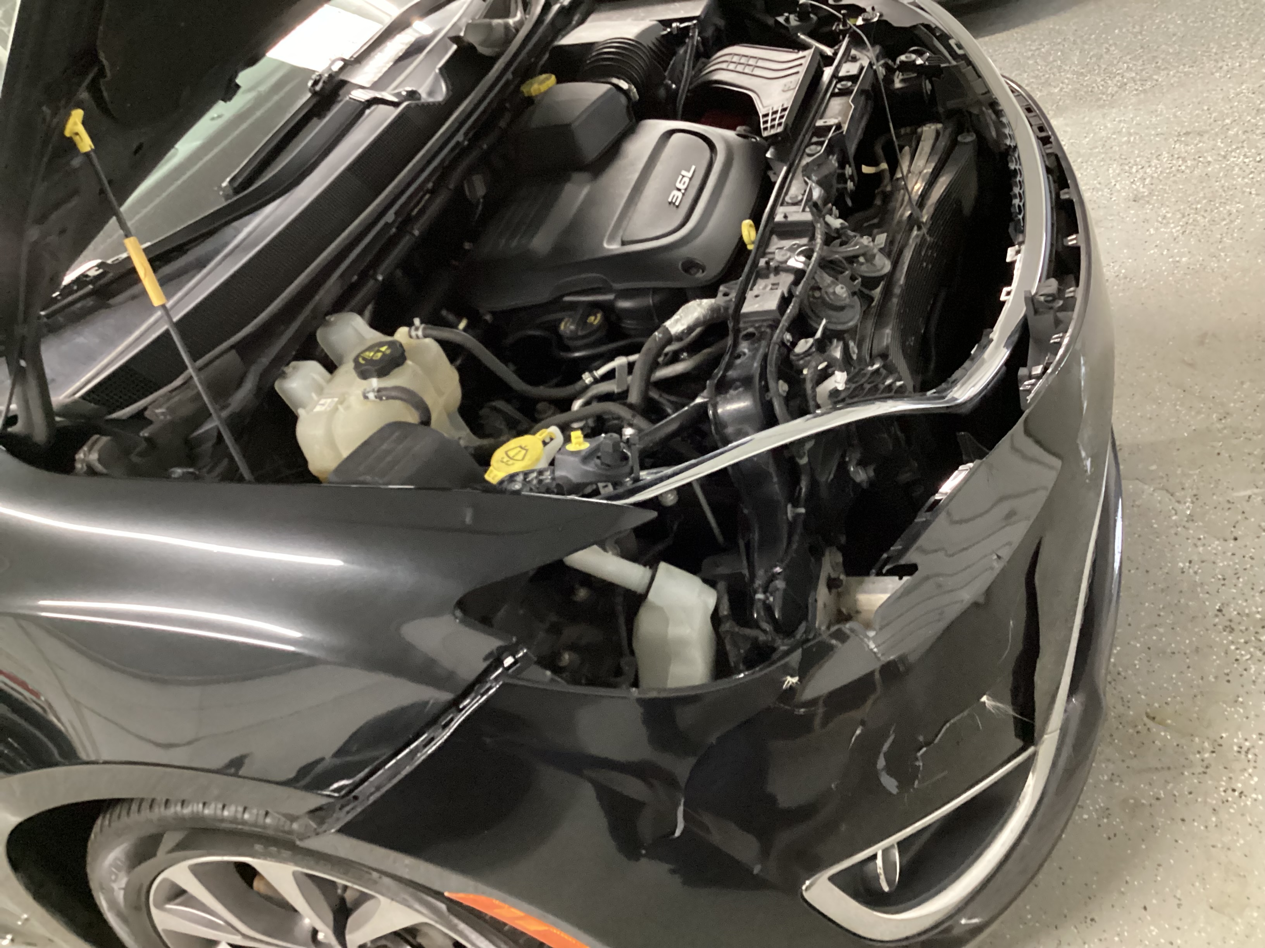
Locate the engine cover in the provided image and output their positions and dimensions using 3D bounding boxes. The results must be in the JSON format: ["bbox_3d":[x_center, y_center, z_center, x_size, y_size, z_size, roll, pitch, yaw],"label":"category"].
[{"bbox_3d":[-0.007,-0.364,1.561,0.380,0.115,0.410,2,39,15],"label":"engine cover"}]

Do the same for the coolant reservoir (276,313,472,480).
[{"bbox_3d":[-0.296,-0.078,1.272,0.195,0.175,0.200,2,39,15],"label":"coolant reservoir"}]

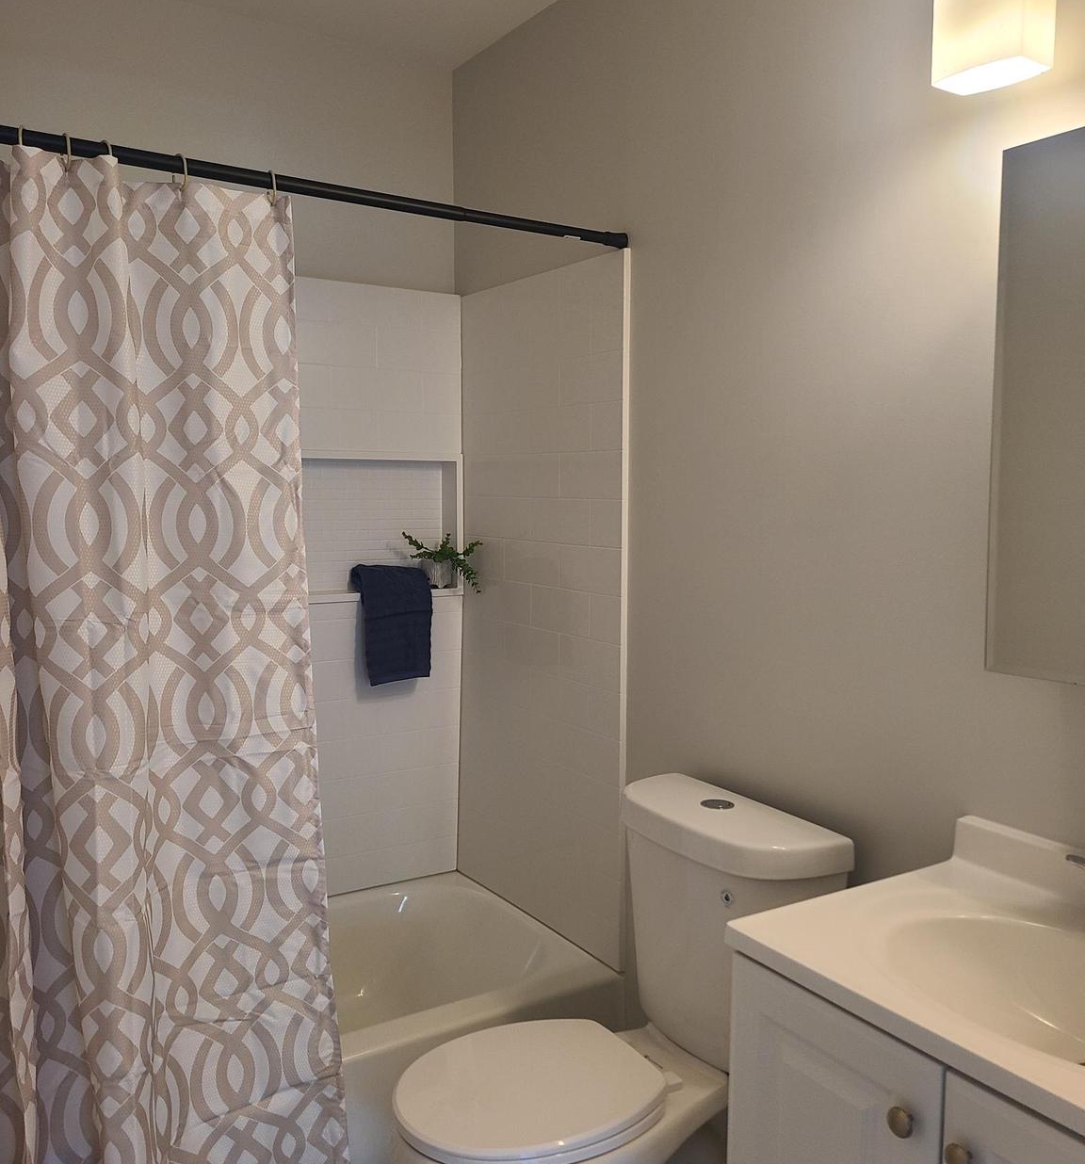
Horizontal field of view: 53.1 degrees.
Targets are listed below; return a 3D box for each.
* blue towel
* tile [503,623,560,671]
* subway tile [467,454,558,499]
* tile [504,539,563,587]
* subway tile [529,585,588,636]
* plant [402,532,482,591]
[{"bbox_3d":[-0.384,0.102,2.759,0.195,0.300,0.125,-3,6,-33],"label":"blue towel"},{"bbox_3d":[-0.024,0.162,2.595,0.010,0.101,0.245,-3,6,-33],"label":"tile"},{"bbox_3d":[-0.070,-0.255,2.633,0.010,0.105,0.420,-3,6,-33],"label":"subway tile"},{"bbox_3d":[-0.023,-0.044,2.577,0.010,0.100,0.245,-3,6,-33],"label":"tile"},{"bbox_3d":[0.043,0.068,2.484,0.010,0.107,0.240,-3,6,-33],"label":"subway tile"},{"bbox_3d":[-0.273,-0.048,2.803,0.165,0.155,0.180,-3,6,-33],"label":"plant"}]

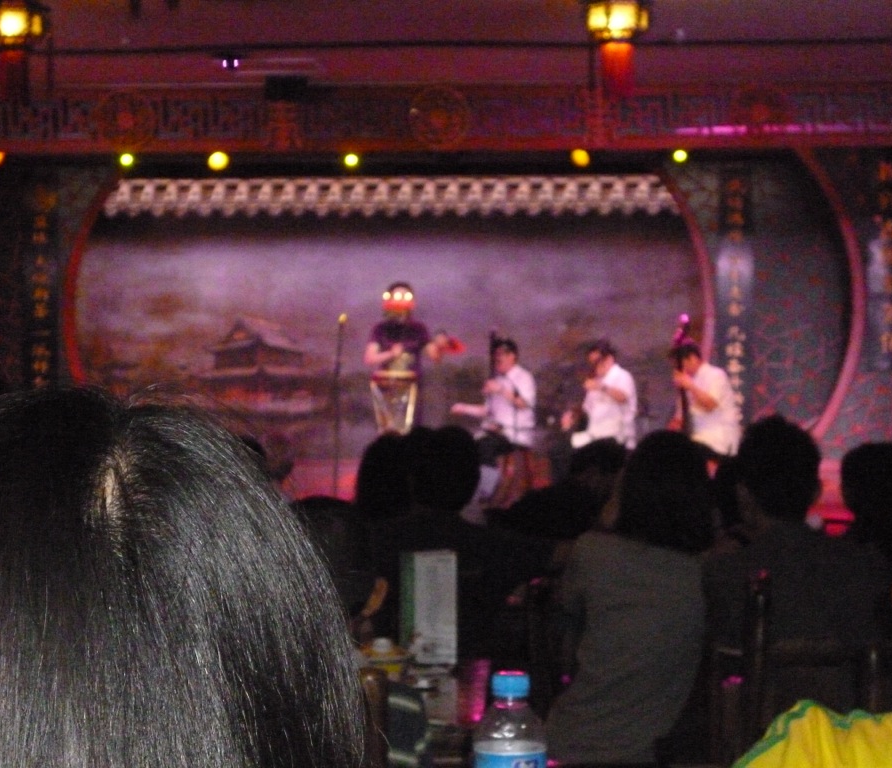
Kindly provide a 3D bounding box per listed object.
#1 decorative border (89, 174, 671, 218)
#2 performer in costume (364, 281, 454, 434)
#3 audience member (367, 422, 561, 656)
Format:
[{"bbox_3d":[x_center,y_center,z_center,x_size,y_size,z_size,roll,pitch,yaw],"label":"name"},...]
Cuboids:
[{"bbox_3d":[-0.464,-1.568,19.300,4.850,0.370,0.250,0,-1,2],"label":"decorative border"},{"bbox_3d":[-0.294,0.086,17.185,0.650,1.700,0.450,0,-1,5],"label":"performer in costume"},{"bbox_3d":[0.033,0.734,5.639,0.520,1.270,0.750,0,-1,3],"label":"audience member"}]

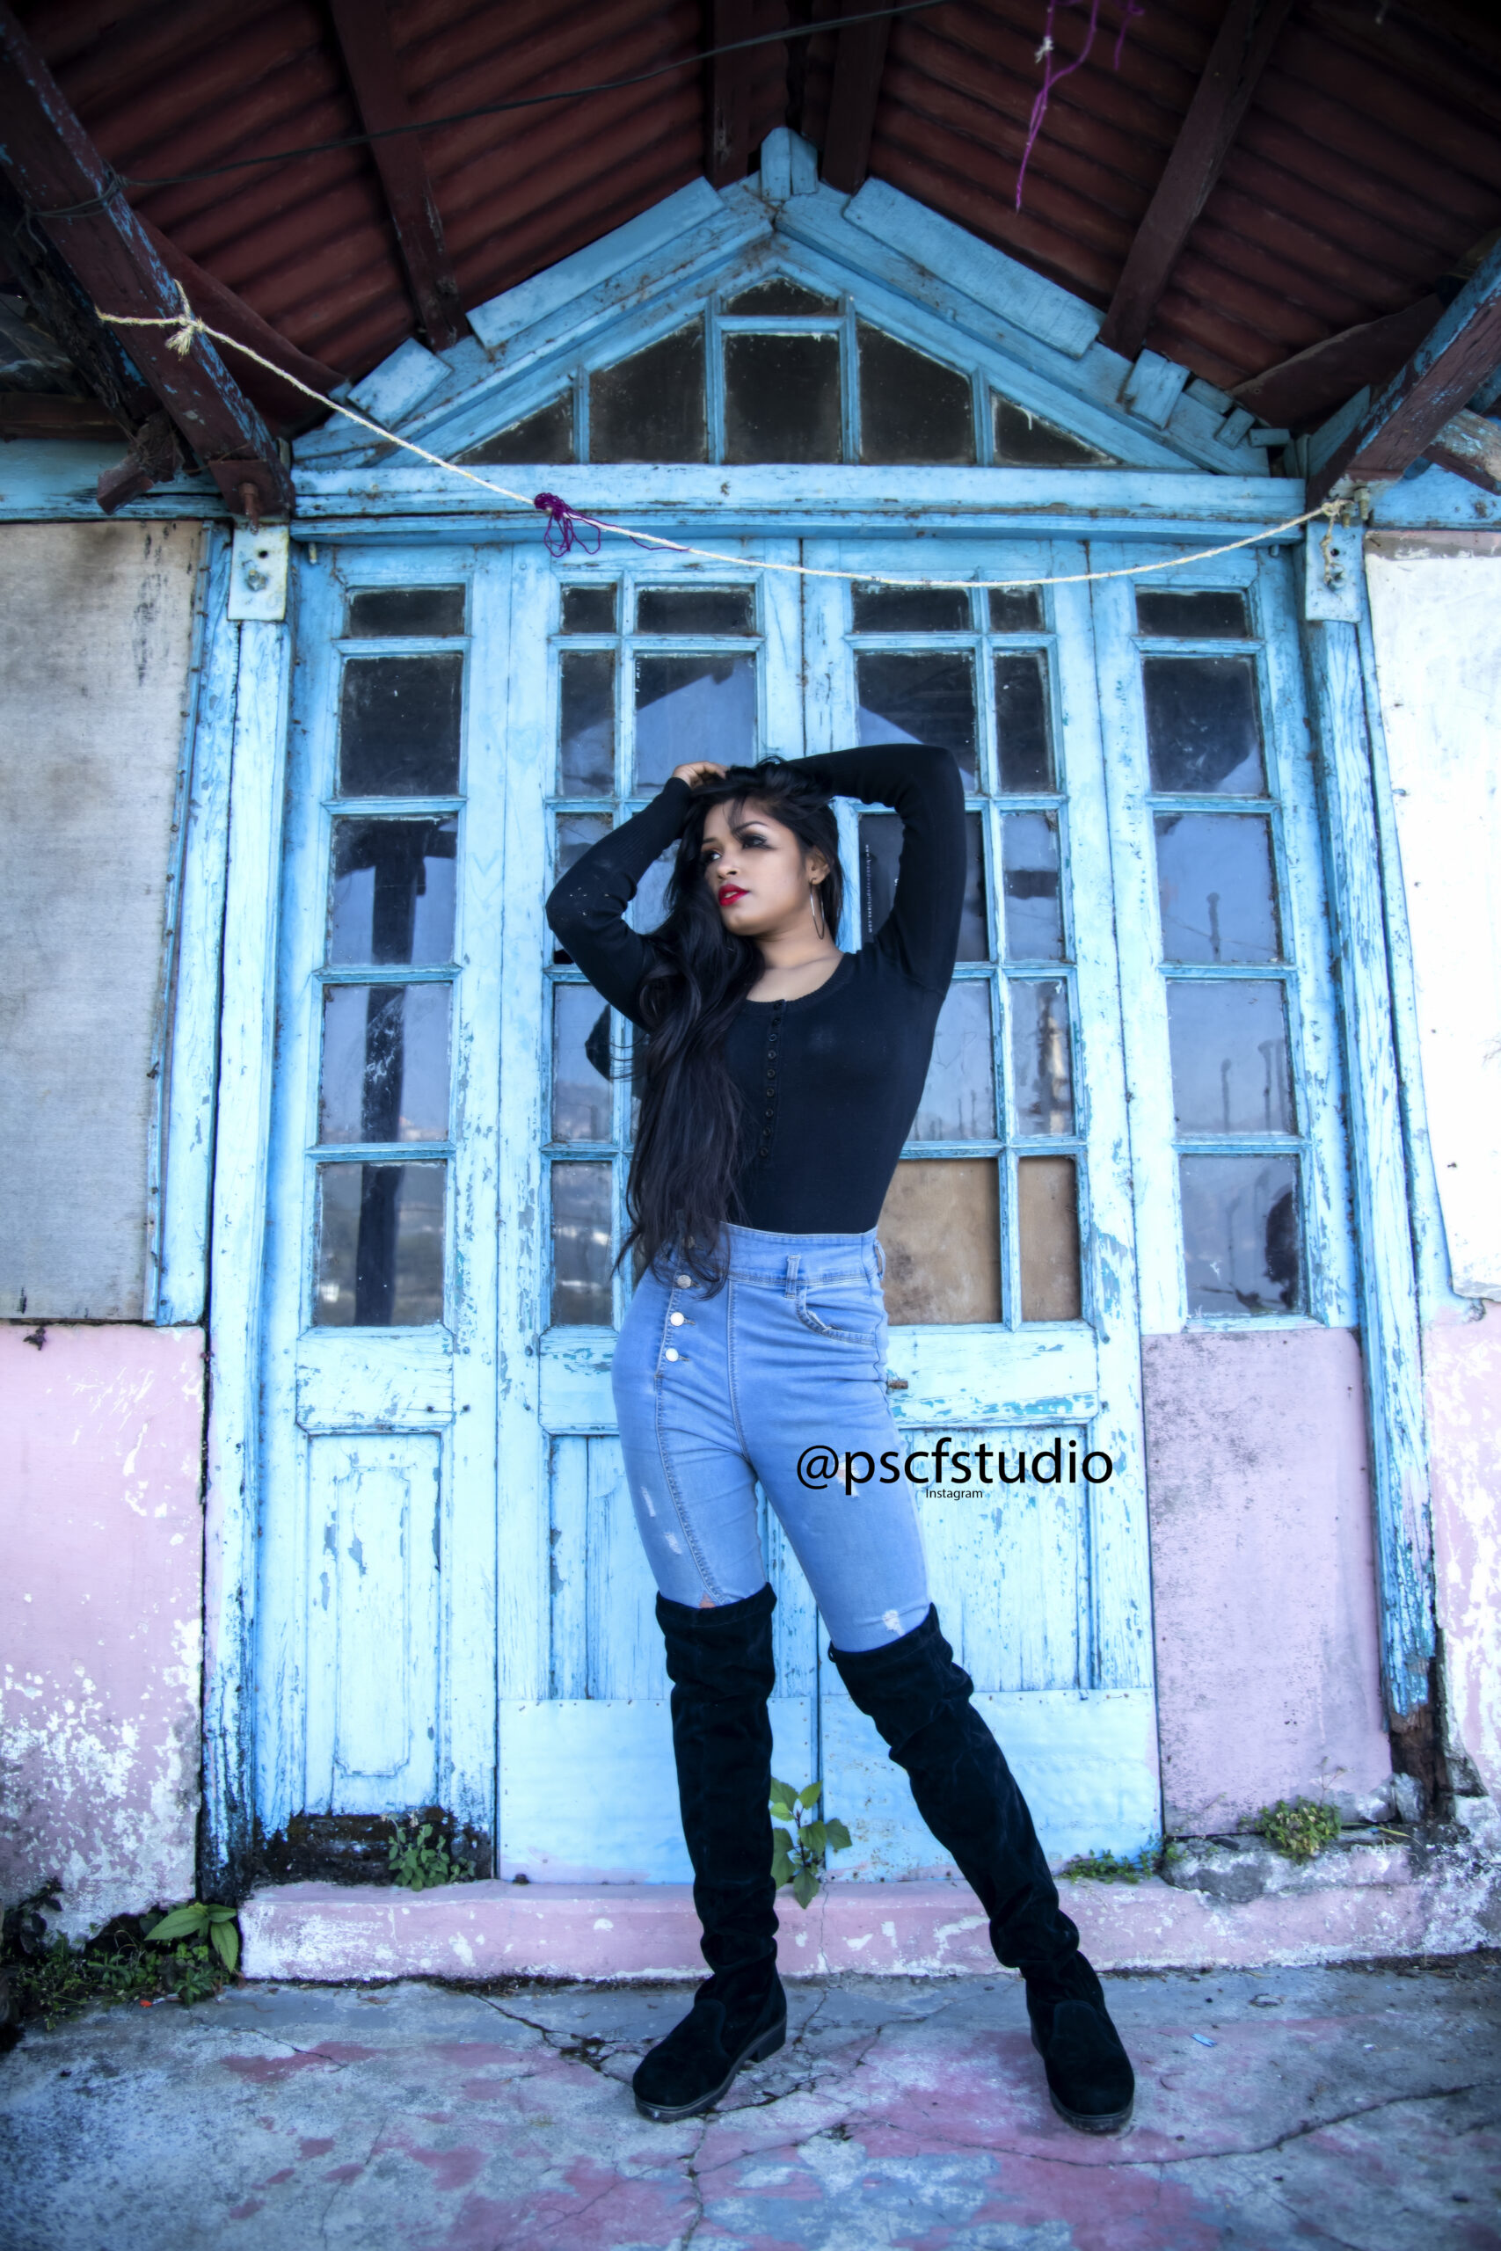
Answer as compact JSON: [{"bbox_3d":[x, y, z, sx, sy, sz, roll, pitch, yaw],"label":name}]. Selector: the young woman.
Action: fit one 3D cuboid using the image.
[{"bbox_3d":[0.105,0.292,1.863,0.639,1.636,0.377,-4,-10,18],"label":"young woman"}]

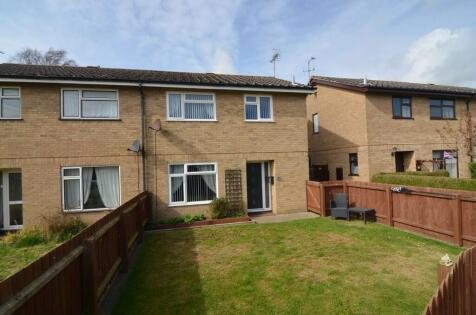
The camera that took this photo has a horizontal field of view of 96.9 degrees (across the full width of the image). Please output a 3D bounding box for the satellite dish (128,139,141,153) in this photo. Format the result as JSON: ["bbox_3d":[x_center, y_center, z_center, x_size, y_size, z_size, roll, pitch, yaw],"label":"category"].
[{"bbox_3d":[-3.515,-0.392,7.191,0.450,0.460,0.360,-2,0,43],"label":"satellite dish"}]

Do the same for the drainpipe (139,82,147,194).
[{"bbox_3d":[-3.340,-0.208,7.460,0.100,4.795,0.130,-2,0,-12],"label":"drainpipe"}]

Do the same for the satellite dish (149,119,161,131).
[{"bbox_3d":[-2.881,-1.135,7.329,0.450,0.460,0.360,-2,0,43],"label":"satellite dish"}]

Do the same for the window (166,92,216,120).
[{"bbox_3d":[-1.718,-1.881,7.923,1.764,1.038,0.100,-2,0,-12],"label":"window"}]

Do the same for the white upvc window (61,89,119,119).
[{"bbox_3d":[-5.043,-1.812,7.235,1.723,1.020,0.100,-2,0,-12],"label":"white upvc window"}]

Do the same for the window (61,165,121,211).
[{"bbox_3d":[-4.974,1.069,7.223,1.739,1.480,0.100,-2,0,-12],"label":"window"}]

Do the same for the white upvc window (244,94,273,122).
[{"bbox_3d":[0.851,-1.944,8.455,1.122,1.038,0.100,-2,0,-12],"label":"white upvc window"}]

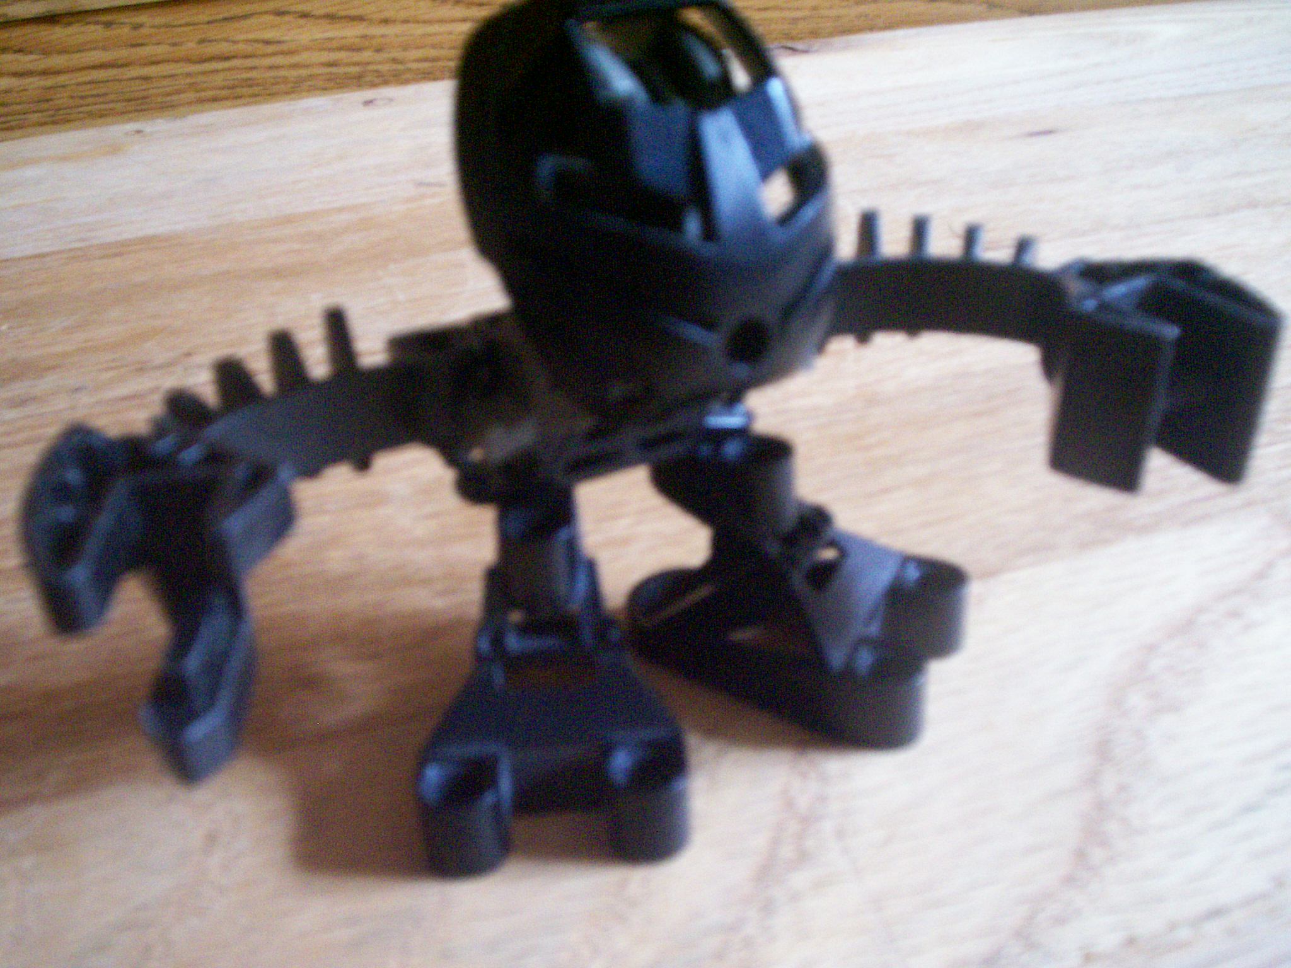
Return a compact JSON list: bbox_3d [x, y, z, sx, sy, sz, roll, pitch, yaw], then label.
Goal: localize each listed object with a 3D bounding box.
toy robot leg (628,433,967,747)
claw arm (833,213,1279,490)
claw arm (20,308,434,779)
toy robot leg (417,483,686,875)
[{"bbox_3d":[0.014,0.007,0.138,0.034,0.025,0.024,10,31,20],"label":"toy robot leg"},{"bbox_3d":[0.037,-0.015,0.133,0.046,0.022,0.020,8,31,17],"label":"claw arm"},{"bbox_3d":[-0.033,0.001,0.108,0.020,0.023,0.042,8,31,17],"label":"claw arm"},{"bbox_3d":[-0.009,0.015,0.125,0.024,0.025,0.034,-3,29,-2],"label":"toy robot leg"}]

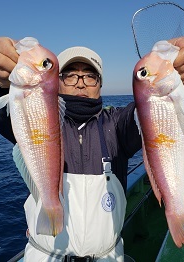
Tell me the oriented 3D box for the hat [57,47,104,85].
[{"bbox_3d":[-0.046,-0.263,1.000,0.180,0.145,0.260,-1,8,0],"label":"hat"}]

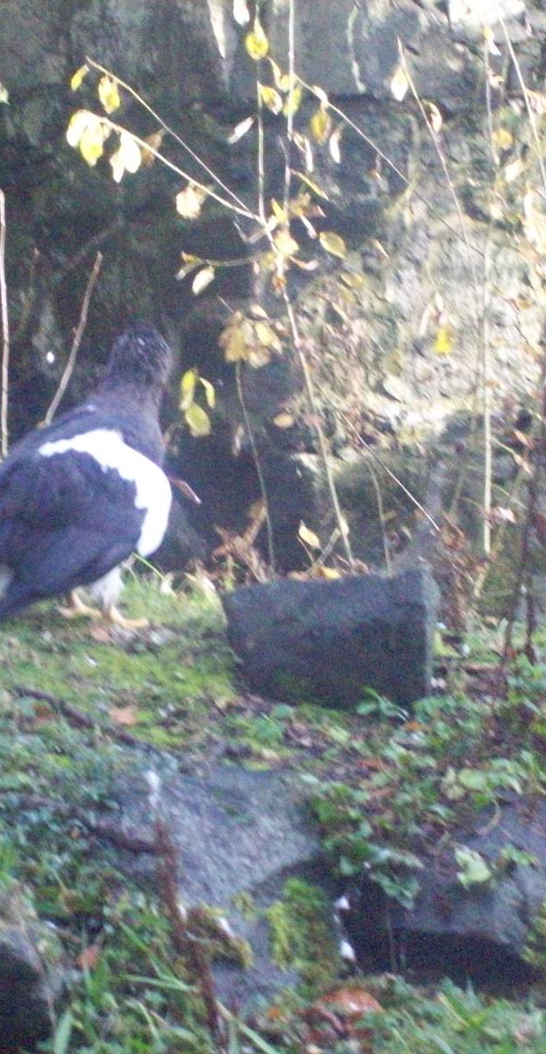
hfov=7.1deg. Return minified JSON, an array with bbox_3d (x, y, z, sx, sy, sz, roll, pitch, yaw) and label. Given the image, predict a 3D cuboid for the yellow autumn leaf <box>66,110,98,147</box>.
[{"bbox_3d":[-0.466,-0.973,10.700,0.078,0.094,0.035,0,6,-2],"label":"yellow autumn leaf"}]

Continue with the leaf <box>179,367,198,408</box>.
[{"bbox_3d":[-0.205,-0.339,10.700,0.048,0.102,0.025,0,6,-1],"label":"leaf"}]

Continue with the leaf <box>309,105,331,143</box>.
[{"bbox_3d":[0.106,-0.918,10.000,0.049,0.084,0.025,0,6,0],"label":"leaf"}]

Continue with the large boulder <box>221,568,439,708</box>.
[{"bbox_3d":[0.117,0.226,8.950,0.425,0.250,0.250,1,6,8],"label":"large boulder"}]

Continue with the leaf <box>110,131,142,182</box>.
[{"bbox_3d":[-0.359,-0.904,10.700,0.078,0.123,0.040,0,6,-2],"label":"leaf"}]

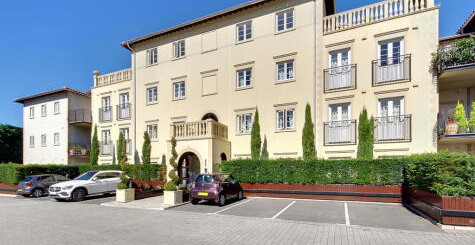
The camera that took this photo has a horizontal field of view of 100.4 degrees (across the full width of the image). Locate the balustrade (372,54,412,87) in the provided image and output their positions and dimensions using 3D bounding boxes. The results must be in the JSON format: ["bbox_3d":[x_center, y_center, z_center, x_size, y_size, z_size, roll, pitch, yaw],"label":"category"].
[{"bbox_3d":[7.593,-2.511,9.750,1.530,1.280,0.280,-2,-5,24],"label":"balustrade"}]

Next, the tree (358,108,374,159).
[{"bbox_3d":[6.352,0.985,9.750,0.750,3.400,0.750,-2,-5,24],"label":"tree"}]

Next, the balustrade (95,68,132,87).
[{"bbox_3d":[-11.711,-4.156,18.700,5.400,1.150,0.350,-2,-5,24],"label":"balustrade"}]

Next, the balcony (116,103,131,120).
[{"bbox_3d":[-10.461,-0.949,18.245,1.810,1.410,0.300,-2,-6,21],"label":"balcony"}]

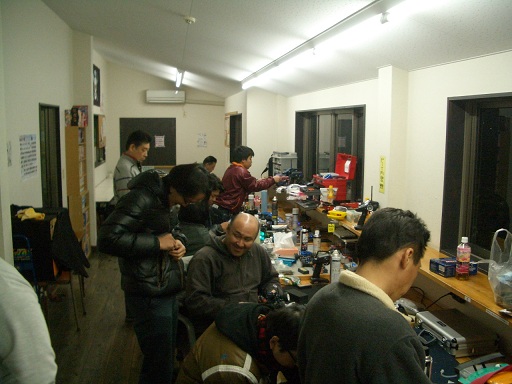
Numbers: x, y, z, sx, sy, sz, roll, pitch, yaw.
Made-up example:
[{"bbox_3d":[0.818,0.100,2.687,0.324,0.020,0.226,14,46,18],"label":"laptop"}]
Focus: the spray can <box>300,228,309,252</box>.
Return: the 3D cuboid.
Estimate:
[{"bbox_3d":[0.400,0.406,4.322,0.058,0.205,0.058,0,8,0],"label":"spray can"}]

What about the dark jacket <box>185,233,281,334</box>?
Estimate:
[{"bbox_3d":[-0.110,0.505,2.900,0.570,0.580,0.420,-5,9,-37],"label":"dark jacket"}]

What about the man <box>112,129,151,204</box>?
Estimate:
[{"bbox_3d":[-1.035,0.254,4.302,0.400,1.660,0.520,1,8,7],"label":"man"}]

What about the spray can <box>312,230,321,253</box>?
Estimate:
[{"bbox_3d":[0.499,0.412,4.308,0.062,0.200,0.062,0,8,0],"label":"spray can"}]

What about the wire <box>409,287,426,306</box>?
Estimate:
[{"bbox_3d":[0.842,0.548,2.700,0.060,0.100,0.110,-1,8,-9],"label":"wire"}]

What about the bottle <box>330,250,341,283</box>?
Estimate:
[{"bbox_3d":[0.473,0.458,3.080,0.057,0.220,0.057,0,8,0],"label":"bottle"}]

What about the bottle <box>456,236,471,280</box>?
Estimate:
[{"bbox_3d":[0.975,0.312,2.430,0.066,0.210,0.066,-1,8,-9],"label":"bottle"}]

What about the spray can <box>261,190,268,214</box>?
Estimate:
[{"bbox_3d":[0.090,0.112,5.500,0.066,0.250,0.066,-1,8,-9],"label":"spray can"}]

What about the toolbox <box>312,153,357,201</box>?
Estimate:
[{"bbox_3d":[0.734,-0.142,4.989,0.300,0.440,0.480,-1,8,-9],"label":"toolbox"}]

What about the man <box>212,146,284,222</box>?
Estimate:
[{"bbox_3d":[-0.085,0.254,5.584,0.780,1.470,0.500,-1,8,-9],"label":"man"}]

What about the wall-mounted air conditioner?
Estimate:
[{"bbox_3d":[-1.750,-1.851,10.097,0.760,0.260,0.210,-1,8,-9],"label":"wall-mounted air conditioner"}]

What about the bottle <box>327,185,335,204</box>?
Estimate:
[{"bbox_3d":[0.696,0.027,4.819,0.062,0.175,0.062,-1,8,-9],"label":"bottle"}]

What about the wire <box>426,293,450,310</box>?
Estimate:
[{"bbox_3d":[0.998,0.598,2.869,0.090,0.110,0.160,-1,8,-9],"label":"wire"}]

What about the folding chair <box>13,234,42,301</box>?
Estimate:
[{"bbox_3d":[-2.048,0.767,4.272,0.450,0.800,0.480,-1,8,-9],"label":"folding chair"}]

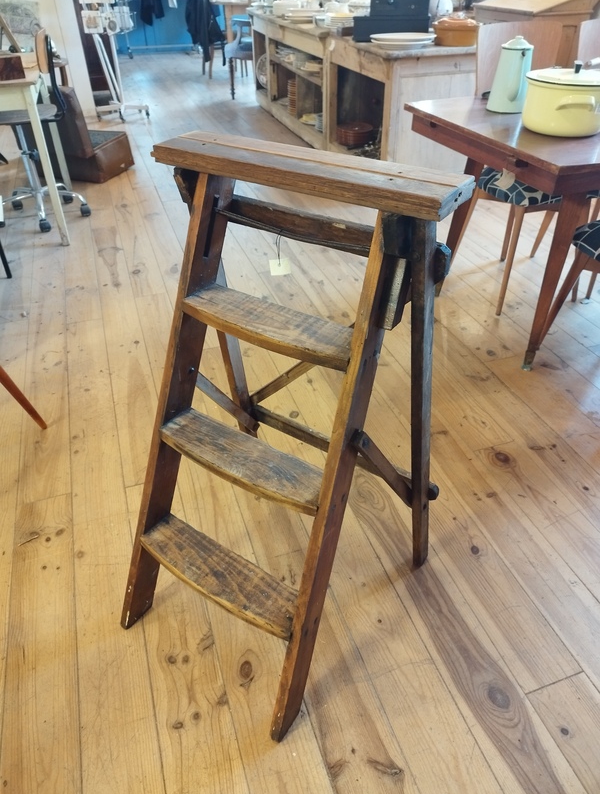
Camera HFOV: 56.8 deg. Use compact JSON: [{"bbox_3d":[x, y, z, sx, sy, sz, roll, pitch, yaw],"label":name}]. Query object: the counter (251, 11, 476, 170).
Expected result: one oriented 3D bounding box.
[{"bbox_3d":[0.330,-2.344,4.134,0.747,0.736,2.875,-13,41,-15],"label":"counter"}]

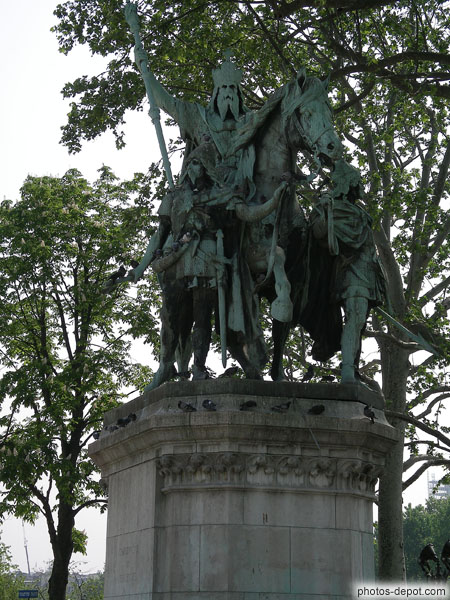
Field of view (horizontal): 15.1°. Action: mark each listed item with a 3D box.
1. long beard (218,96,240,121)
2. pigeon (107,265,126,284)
[{"bbox_3d":[0.077,-3.281,29.100,0.365,0.360,0.220,0,-11,0],"label":"long beard"},{"bbox_3d":[-1.763,-0.414,27.600,0.290,0.270,0.130,5,-12,-25],"label":"pigeon"}]

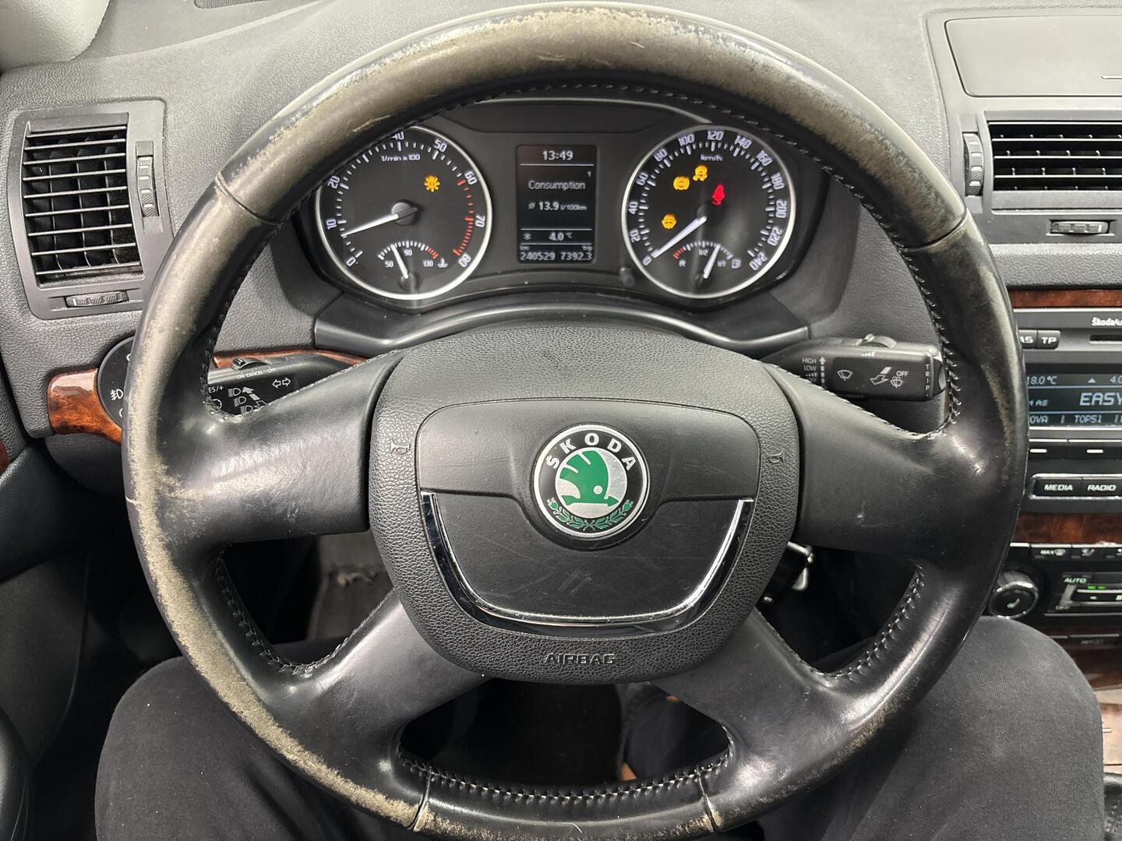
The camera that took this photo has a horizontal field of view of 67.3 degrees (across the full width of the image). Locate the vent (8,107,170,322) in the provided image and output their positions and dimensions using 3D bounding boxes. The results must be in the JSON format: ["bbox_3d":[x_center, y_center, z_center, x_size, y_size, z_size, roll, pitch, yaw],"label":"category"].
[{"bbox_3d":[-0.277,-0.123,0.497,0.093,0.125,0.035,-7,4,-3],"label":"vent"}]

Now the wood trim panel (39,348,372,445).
[{"bbox_3d":[-0.207,-0.014,0.505,0.195,0.047,0.030,-6,21,-7],"label":"wood trim panel"}]

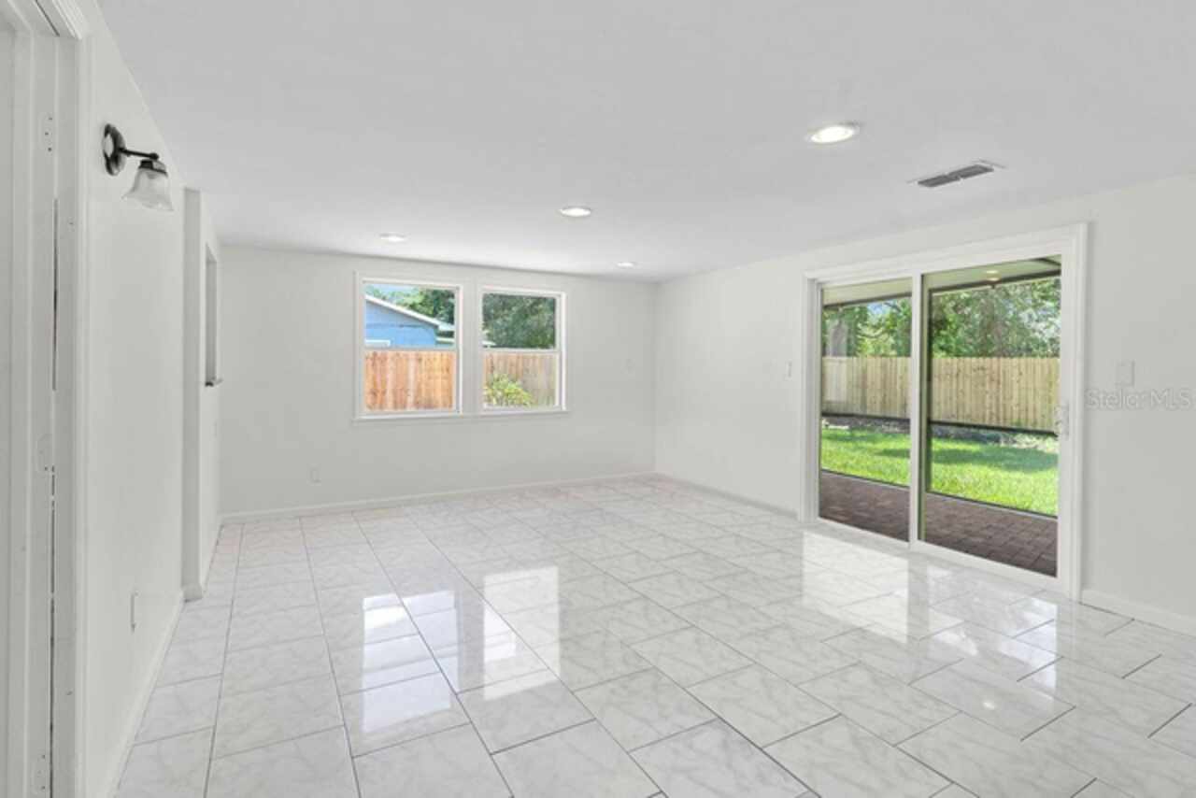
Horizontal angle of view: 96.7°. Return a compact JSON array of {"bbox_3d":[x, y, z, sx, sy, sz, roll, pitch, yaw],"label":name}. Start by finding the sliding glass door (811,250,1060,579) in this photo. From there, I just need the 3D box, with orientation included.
[{"bbox_3d":[2.292,0.069,3.831,0.080,1.930,1.670,-1,2,-32],"label":"sliding glass door"}]

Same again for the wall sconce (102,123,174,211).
[{"bbox_3d":[-1.414,-0.715,1.647,0.155,0.225,0.135,-1,2,-32],"label":"wall sconce"}]

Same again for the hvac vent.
[{"bbox_3d":[1.870,-1.172,2.786,0.185,0.025,0.340,-1,2,-32],"label":"hvac vent"}]

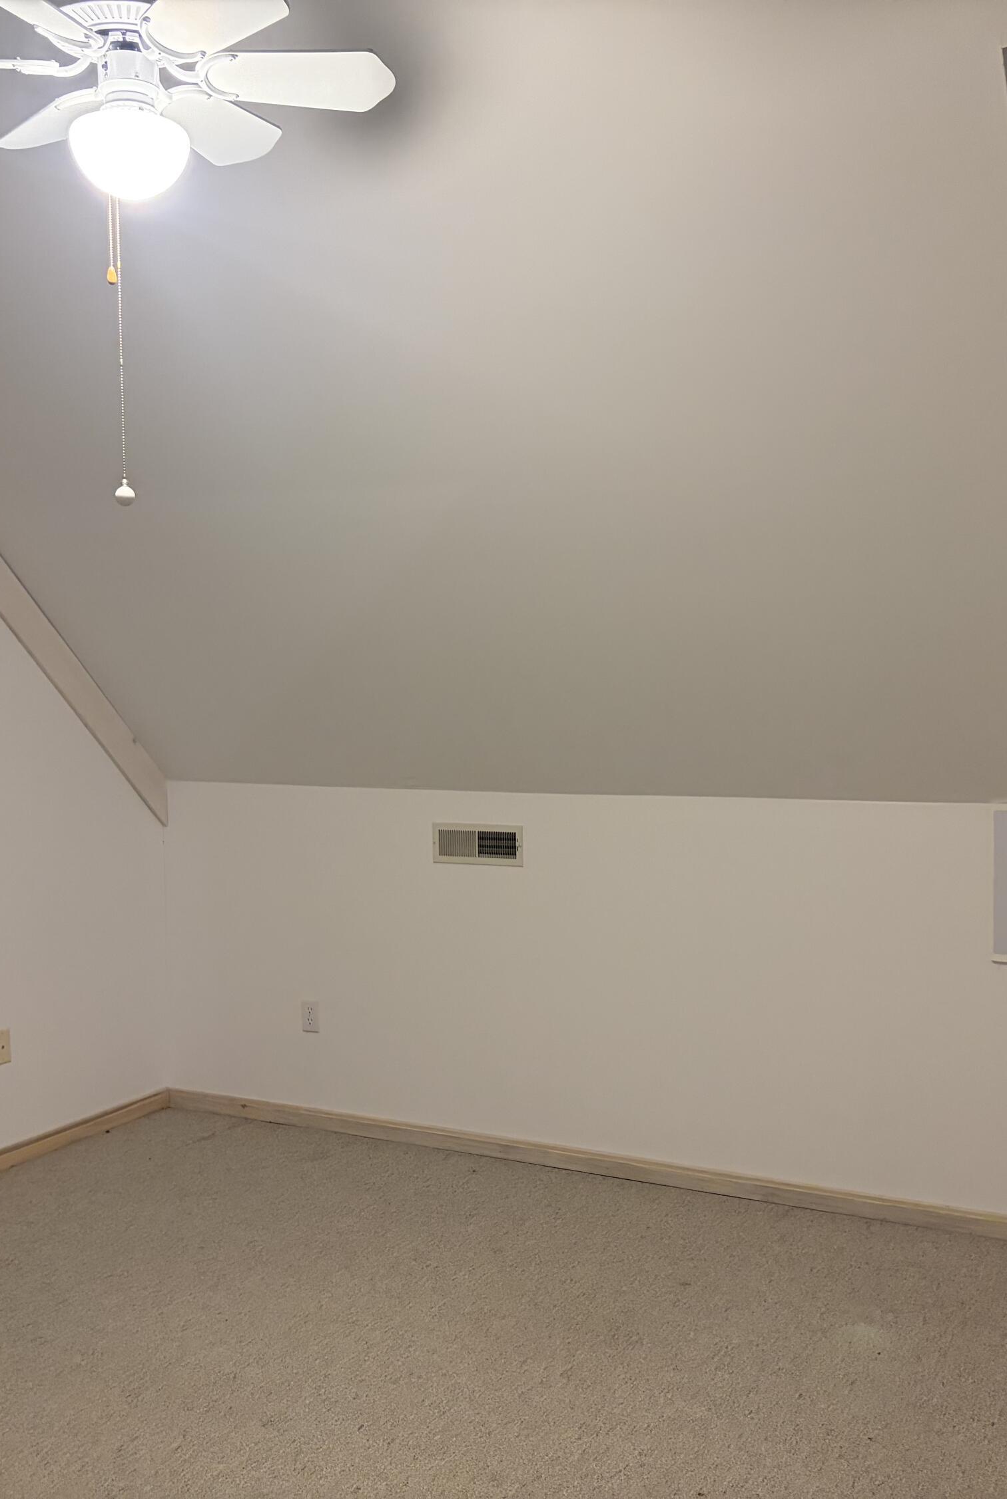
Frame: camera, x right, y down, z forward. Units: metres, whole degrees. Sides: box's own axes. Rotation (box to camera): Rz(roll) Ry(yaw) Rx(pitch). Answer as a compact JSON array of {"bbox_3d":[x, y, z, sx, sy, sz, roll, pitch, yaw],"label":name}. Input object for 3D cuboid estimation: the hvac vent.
[{"bbox_3d":[-0.085,0.324,5.072,0.347,0.138,0.020,1,3,28],"label":"hvac vent"}]

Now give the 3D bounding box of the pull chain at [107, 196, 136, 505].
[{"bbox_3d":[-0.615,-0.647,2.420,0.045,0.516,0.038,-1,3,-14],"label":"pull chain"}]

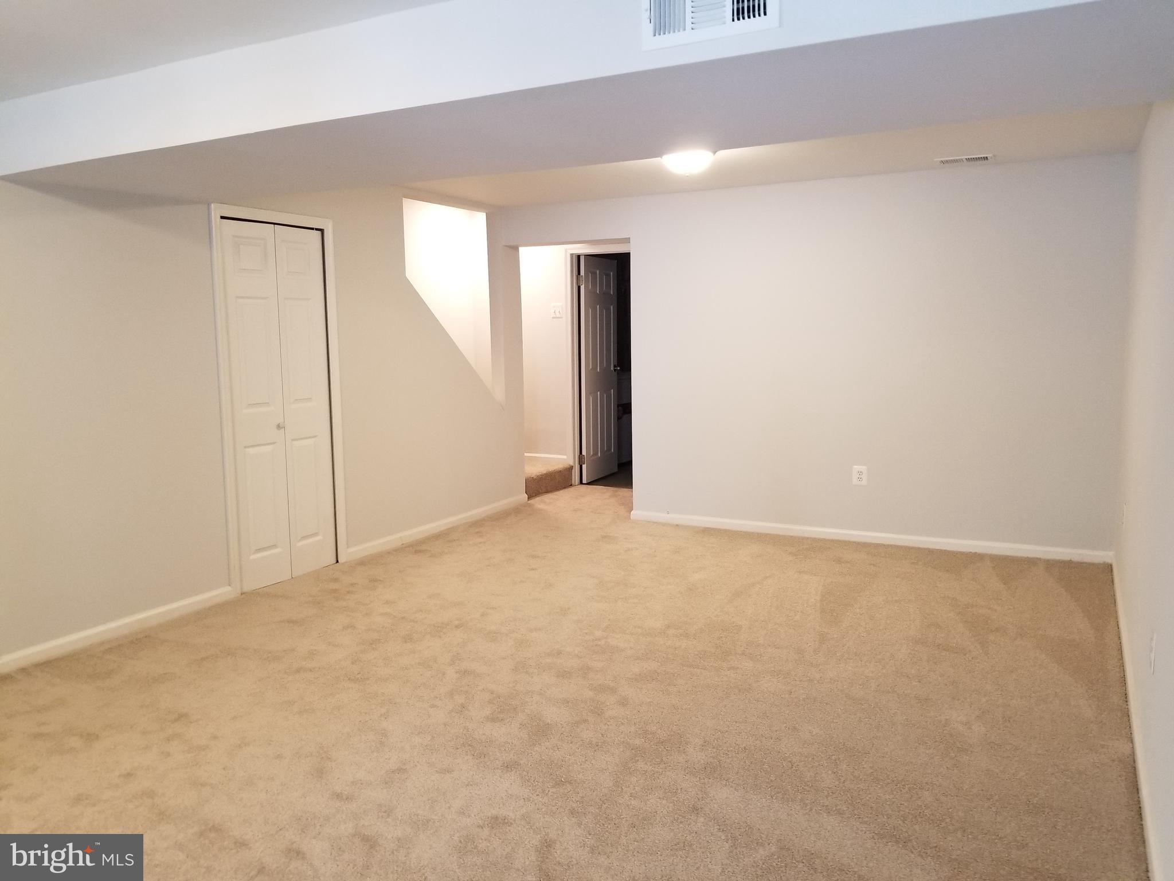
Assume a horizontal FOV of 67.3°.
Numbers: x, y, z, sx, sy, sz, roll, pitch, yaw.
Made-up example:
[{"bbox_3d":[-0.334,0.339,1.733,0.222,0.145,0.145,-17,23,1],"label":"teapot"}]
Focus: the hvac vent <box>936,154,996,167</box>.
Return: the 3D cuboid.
[{"bbox_3d":[2.195,-1.625,5.128,0.305,0.015,0.200,3,8,27],"label":"hvac vent"}]

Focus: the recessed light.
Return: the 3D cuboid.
[{"bbox_3d":[0.559,-1.522,4.865,0.300,0.120,0.300,0,7,0],"label":"recessed light"}]

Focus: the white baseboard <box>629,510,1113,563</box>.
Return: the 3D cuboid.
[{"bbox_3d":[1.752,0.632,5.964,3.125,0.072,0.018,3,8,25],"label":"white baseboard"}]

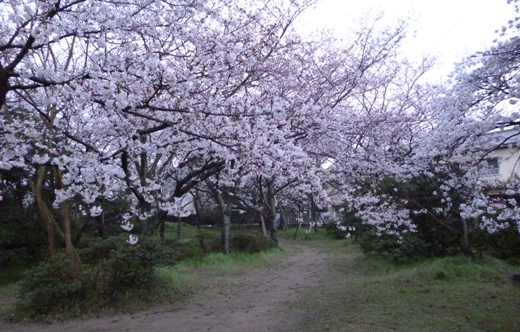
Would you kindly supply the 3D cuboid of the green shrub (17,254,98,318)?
[{"bbox_3d":[-2.880,1.580,5.950,1.130,0.750,1.050,0,-5,0],"label":"green shrub"}]

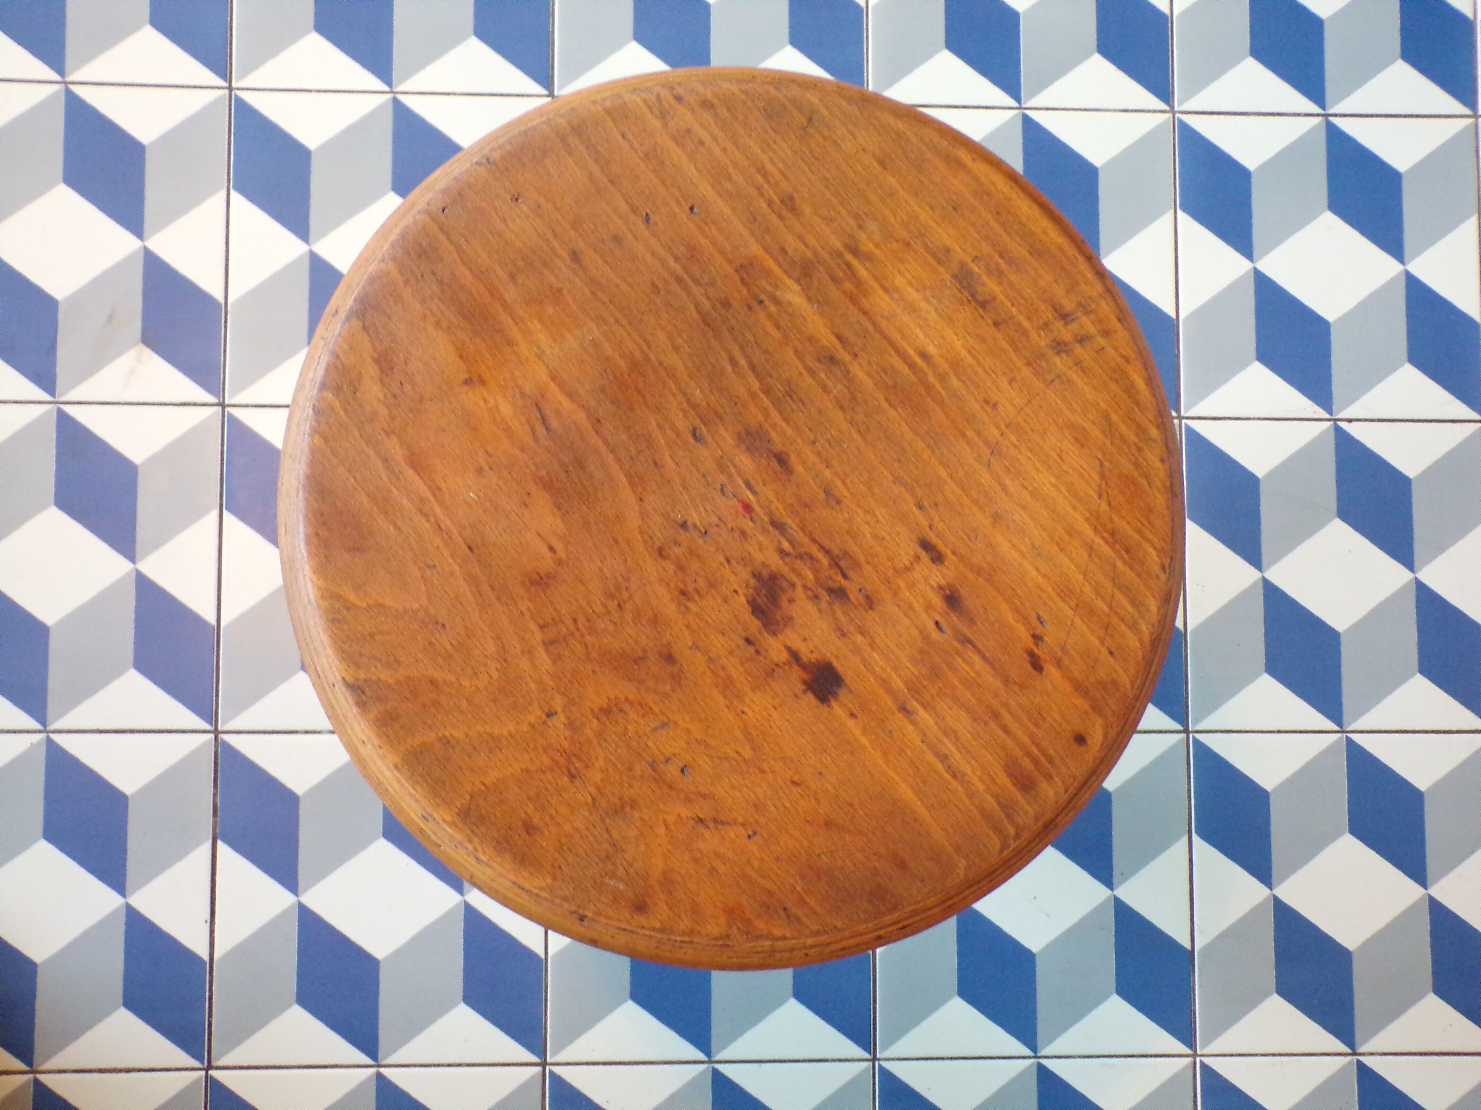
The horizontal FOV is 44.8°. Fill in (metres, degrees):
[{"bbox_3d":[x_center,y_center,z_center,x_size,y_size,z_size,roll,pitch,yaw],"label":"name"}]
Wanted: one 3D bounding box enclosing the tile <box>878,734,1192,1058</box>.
[{"bbox_3d":[0.181,0.211,1.120,0.198,0.010,0.198,0,85,-4],"label":"tile"}]

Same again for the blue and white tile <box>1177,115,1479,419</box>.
[{"bbox_3d":[0.381,-0.187,1.165,0.198,0.010,0.198,0,85,-4],"label":"blue and white tile"}]

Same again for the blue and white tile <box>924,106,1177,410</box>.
[{"bbox_3d":[0.181,-0.188,1.152,0.198,0.010,0.198,0,85,-4],"label":"blue and white tile"}]

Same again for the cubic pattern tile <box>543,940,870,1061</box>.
[{"bbox_3d":[-0.019,0.210,1.107,0.198,0.010,0.198,0,85,-4],"label":"cubic pattern tile"}]

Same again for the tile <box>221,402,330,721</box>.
[{"bbox_3d":[-0.218,0.009,1.110,0.198,0.010,0.198,0,85,-4],"label":"tile"}]

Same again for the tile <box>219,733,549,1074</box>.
[{"bbox_3d":[-0.218,0.208,1.093,0.198,0.010,0.198,0,85,-4],"label":"tile"}]

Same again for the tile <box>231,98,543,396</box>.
[{"bbox_3d":[-0.218,-0.190,1.126,0.198,0.010,0.198,0,85,-4],"label":"tile"}]

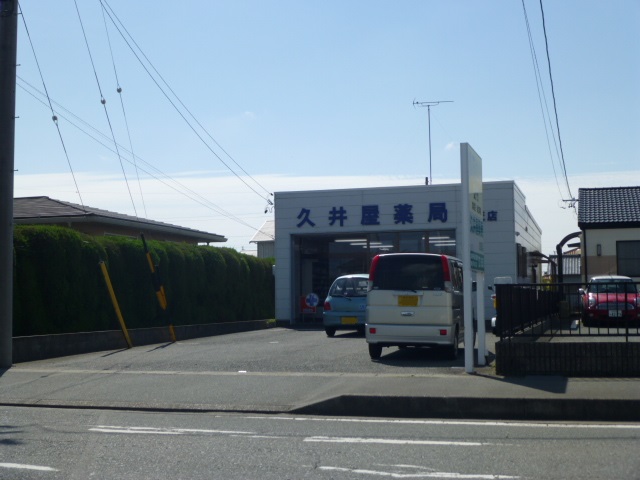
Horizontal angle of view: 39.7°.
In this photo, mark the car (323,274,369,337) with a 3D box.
[{"bbox_3d":[1.242,1.504,21.047,1.410,1.430,3.320,-2,-3,18],"label":"car"}]

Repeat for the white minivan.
[{"bbox_3d":[1.946,1.178,16.108,1.475,1.760,3.395,-2,-3,17],"label":"white minivan"}]

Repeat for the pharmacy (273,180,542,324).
[{"bbox_3d":[3.377,0.740,28.324,6.570,3.730,9.700,-2,-4,18],"label":"pharmacy"}]

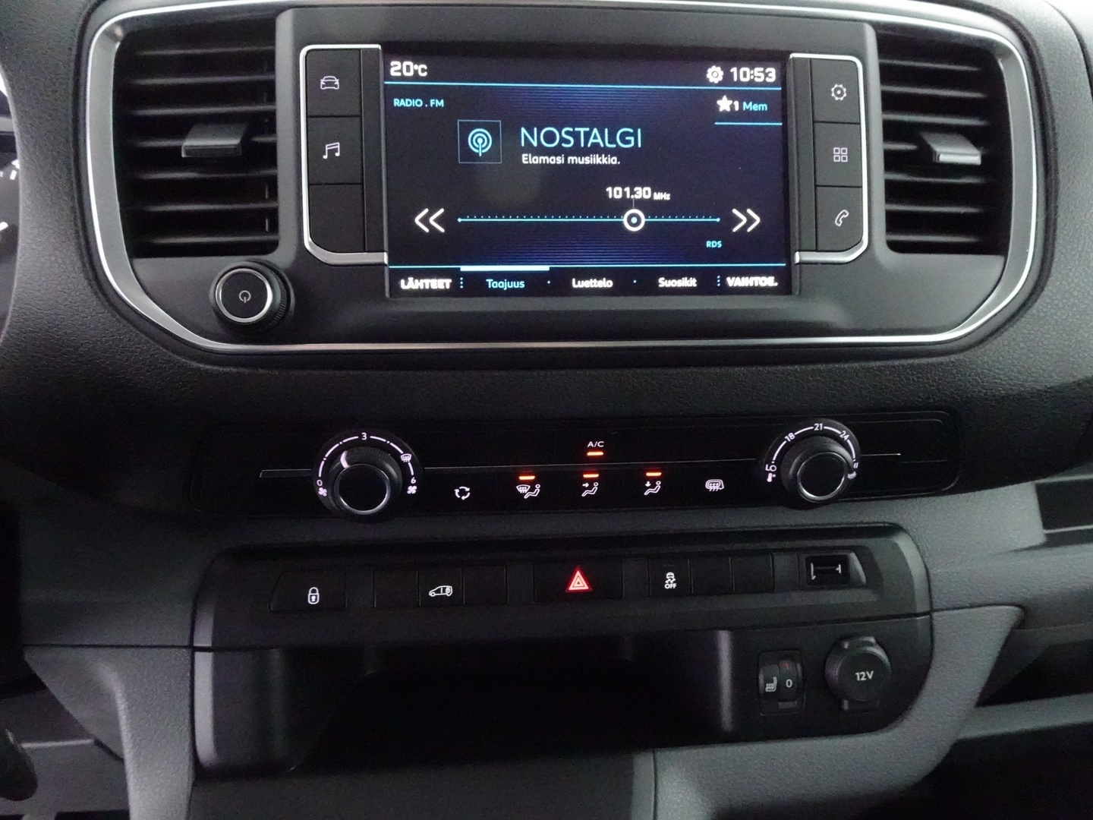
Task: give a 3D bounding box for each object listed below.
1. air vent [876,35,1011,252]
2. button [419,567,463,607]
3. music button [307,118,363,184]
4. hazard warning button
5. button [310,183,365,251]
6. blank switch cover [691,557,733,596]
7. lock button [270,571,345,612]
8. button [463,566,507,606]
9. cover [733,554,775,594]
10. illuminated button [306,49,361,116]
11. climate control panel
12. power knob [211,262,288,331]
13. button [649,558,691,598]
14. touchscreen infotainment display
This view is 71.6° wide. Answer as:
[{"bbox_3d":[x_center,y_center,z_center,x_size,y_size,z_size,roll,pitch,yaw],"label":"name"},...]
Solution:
[{"bbox_3d":[0.158,-0.106,0.317,0.059,0.089,0.028,-1,-2,-12],"label":"air vent"},{"bbox_3d":[-0.040,0.067,0.288,0.017,0.015,0.008,-1,-8,-4],"label":"button"},{"bbox_3d":[-0.078,-0.095,0.282,0.020,0.025,0.007,-1,-2,-4],"label":"music button"},{"bbox_3d":[0.013,0.070,0.312,0.036,0.016,0.007,-1,-5,-4],"label":"hazard warning button"},{"bbox_3d":[-0.077,-0.070,0.281,0.020,0.025,0.007,-1,-2,-4],"label":"button"},{"bbox_3d":[0.068,0.069,0.317,0.017,0.016,0.007,-1,-5,-4],"label":"blank switch cover"},{"bbox_3d":[-0.089,0.068,0.285,0.027,0.015,0.008,-1,-8,-4],"label":"lock button"},{"bbox_3d":[-0.025,0.071,0.309,0.017,0.016,0.007,-1,-5,-4],"label":"button"},{"bbox_3d":[0.086,0.069,0.318,0.017,0.016,0.007,-1,-5,-4],"label":"cover"},{"bbox_3d":[-0.079,-0.121,0.283,0.020,0.025,0.007,-1,-2,-4],"label":"illuminated button"},{"bbox_3d":[0.014,0.022,0.283,0.292,0.039,0.020,-1,18,-5],"label":"climate control panel"},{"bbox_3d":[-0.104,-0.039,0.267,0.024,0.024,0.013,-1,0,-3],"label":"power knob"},{"bbox_3d":[0.051,0.069,0.315,0.018,0.016,0.007,-1,-5,-4],"label":"button"},{"bbox_3d":[0.015,-0.089,0.292,0.155,0.092,0.010,-1,0,-5],"label":"touchscreen infotainment display"}]

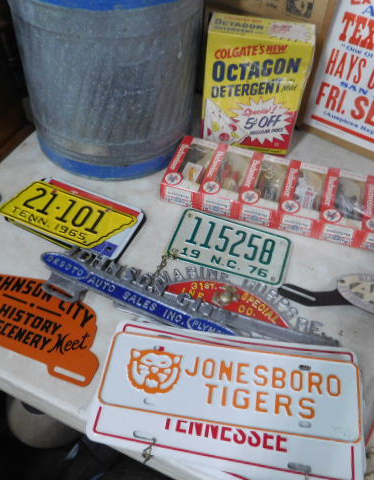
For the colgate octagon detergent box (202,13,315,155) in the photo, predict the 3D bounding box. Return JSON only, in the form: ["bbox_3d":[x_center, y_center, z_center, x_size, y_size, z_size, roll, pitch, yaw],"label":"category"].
[{"bbox_3d":[0.113,-0.254,0.781,0.157,0.211,0.063,10,52,6],"label":"colgate octagon detergent box"}]

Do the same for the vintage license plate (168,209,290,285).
[{"bbox_3d":[0.066,0.009,0.701,0.176,0.006,0.102,15,53,11],"label":"vintage license plate"}]

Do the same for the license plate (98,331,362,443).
[{"bbox_3d":[0.052,0.173,0.557,0.307,0.008,0.100,7,52,4],"label":"license plate"}]

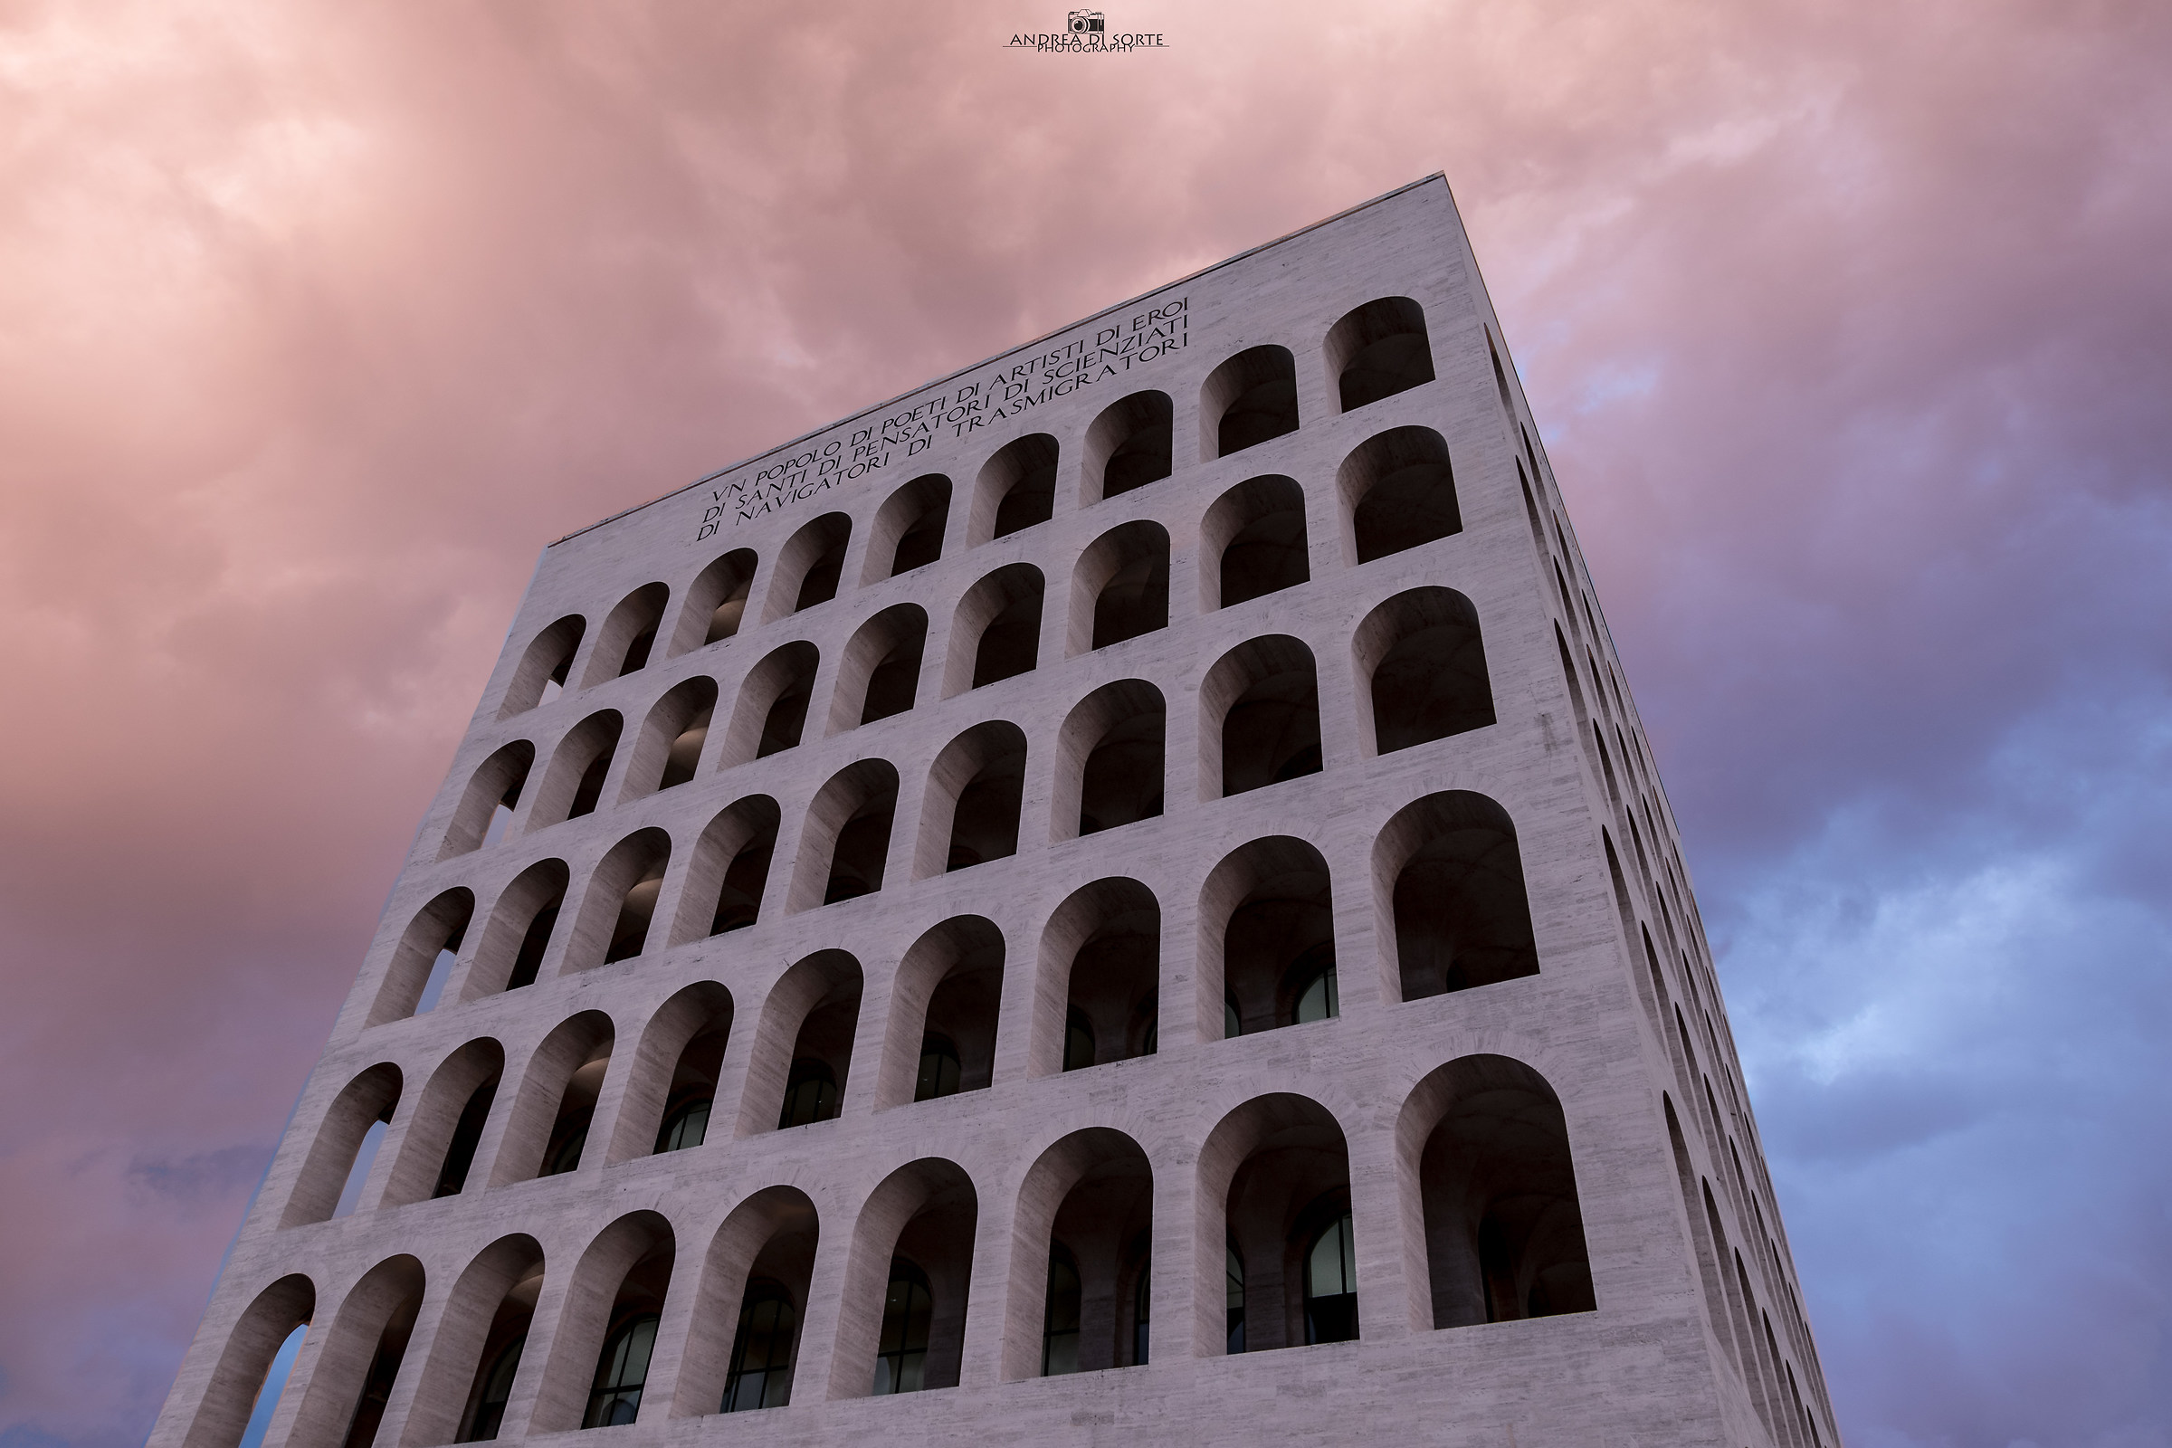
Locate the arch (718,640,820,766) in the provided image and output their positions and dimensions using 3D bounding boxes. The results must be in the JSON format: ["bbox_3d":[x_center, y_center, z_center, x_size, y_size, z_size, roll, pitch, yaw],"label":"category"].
[{"bbox_3d":[-11.282,-0.522,54.810,3.710,5.840,1.800,-17,-46,22],"label":"arch"}]

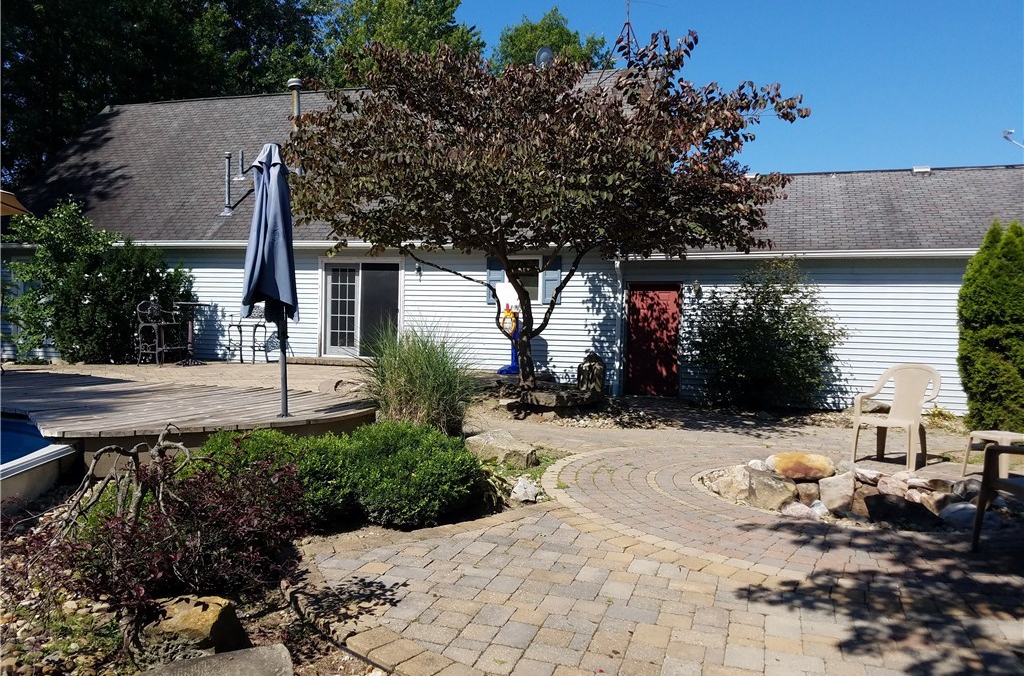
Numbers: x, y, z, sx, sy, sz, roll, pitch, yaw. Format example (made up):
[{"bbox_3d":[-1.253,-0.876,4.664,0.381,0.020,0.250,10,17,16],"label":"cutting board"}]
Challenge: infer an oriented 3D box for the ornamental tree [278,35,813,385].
[{"bbox_3d":[0.485,-1.632,10.500,6.700,4.800,5.600,2,1,17],"label":"ornamental tree"}]

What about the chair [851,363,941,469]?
[{"bbox_3d":[3.550,0.728,7.100,0.600,0.900,0.600,1,1,-41],"label":"chair"}]

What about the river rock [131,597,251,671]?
[{"bbox_3d":[-1.221,1.093,2.930,0.420,0.180,0.300,1,1,-6],"label":"river rock"}]

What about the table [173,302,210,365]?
[{"bbox_3d":[-6.042,-0.063,14.500,0.700,1.170,0.700,2,1,17],"label":"table"}]

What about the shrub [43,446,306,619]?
[{"bbox_3d":[-1.602,0.832,3.650,1.220,0.640,1.000,1,1,0],"label":"shrub"}]

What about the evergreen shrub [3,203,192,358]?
[{"bbox_3d":[-8.441,-1.200,15.700,3.700,3.300,2.600,2,1,17],"label":"evergreen shrub"}]

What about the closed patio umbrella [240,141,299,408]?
[{"bbox_3d":[-2.248,-0.563,7.220,0.500,2.520,0.480,-3,1,-18],"label":"closed patio umbrella"}]

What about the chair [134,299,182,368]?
[{"bbox_3d":[-6.481,-0.067,14.100,0.580,1.150,0.560,2,1,22],"label":"chair"}]

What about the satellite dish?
[{"bbox_3d":[0.803,-6.897,19.000,0.520,0.580,0.350,1,1,-9],"label":"satellite dish"}]

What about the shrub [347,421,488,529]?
[{"bbox_3d":[-0.627,0.831,5.100,0.950,0.580,0.950,1,1,0],"label":"shrub"}]

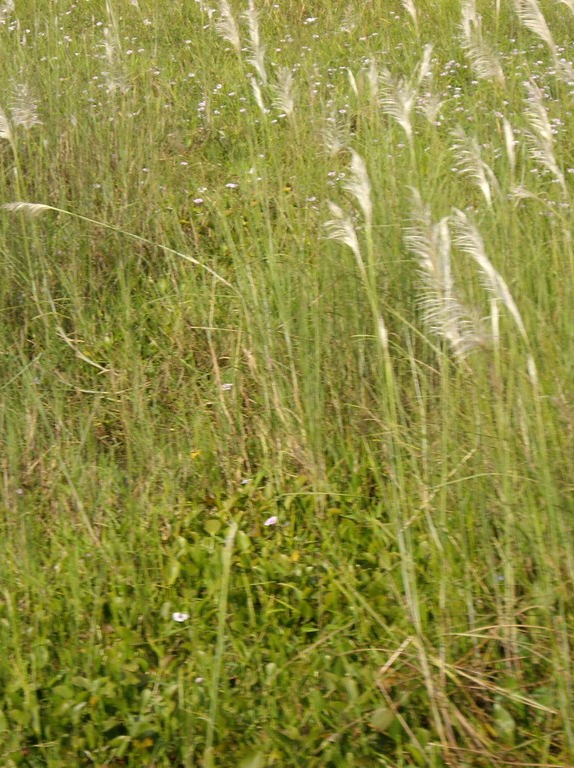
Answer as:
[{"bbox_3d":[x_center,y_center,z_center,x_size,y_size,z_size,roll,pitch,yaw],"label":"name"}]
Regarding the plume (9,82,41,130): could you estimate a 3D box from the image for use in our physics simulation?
[{"bbox_3d":[-1.429,-1.517,15.200,0.175,0.252,0.150,0,13,0],"label":"plume"}]

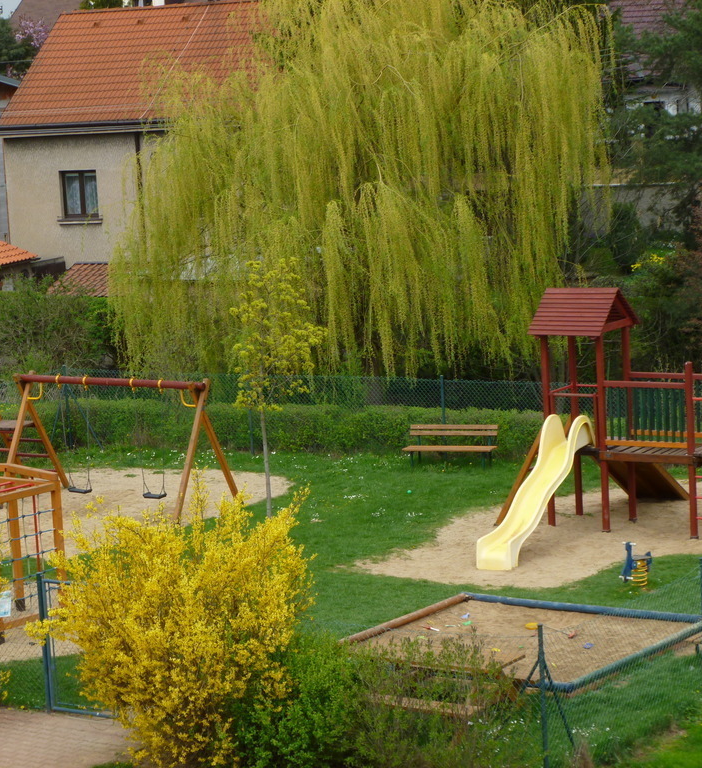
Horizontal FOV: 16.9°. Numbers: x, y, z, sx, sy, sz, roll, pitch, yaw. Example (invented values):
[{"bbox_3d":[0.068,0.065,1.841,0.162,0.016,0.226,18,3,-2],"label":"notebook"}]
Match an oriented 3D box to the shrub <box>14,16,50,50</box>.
[{"bbox_3d":[-12.382,-13.432,92.000,2.000,2.000,2.000,-3,8,0],"label":"shrub"}]

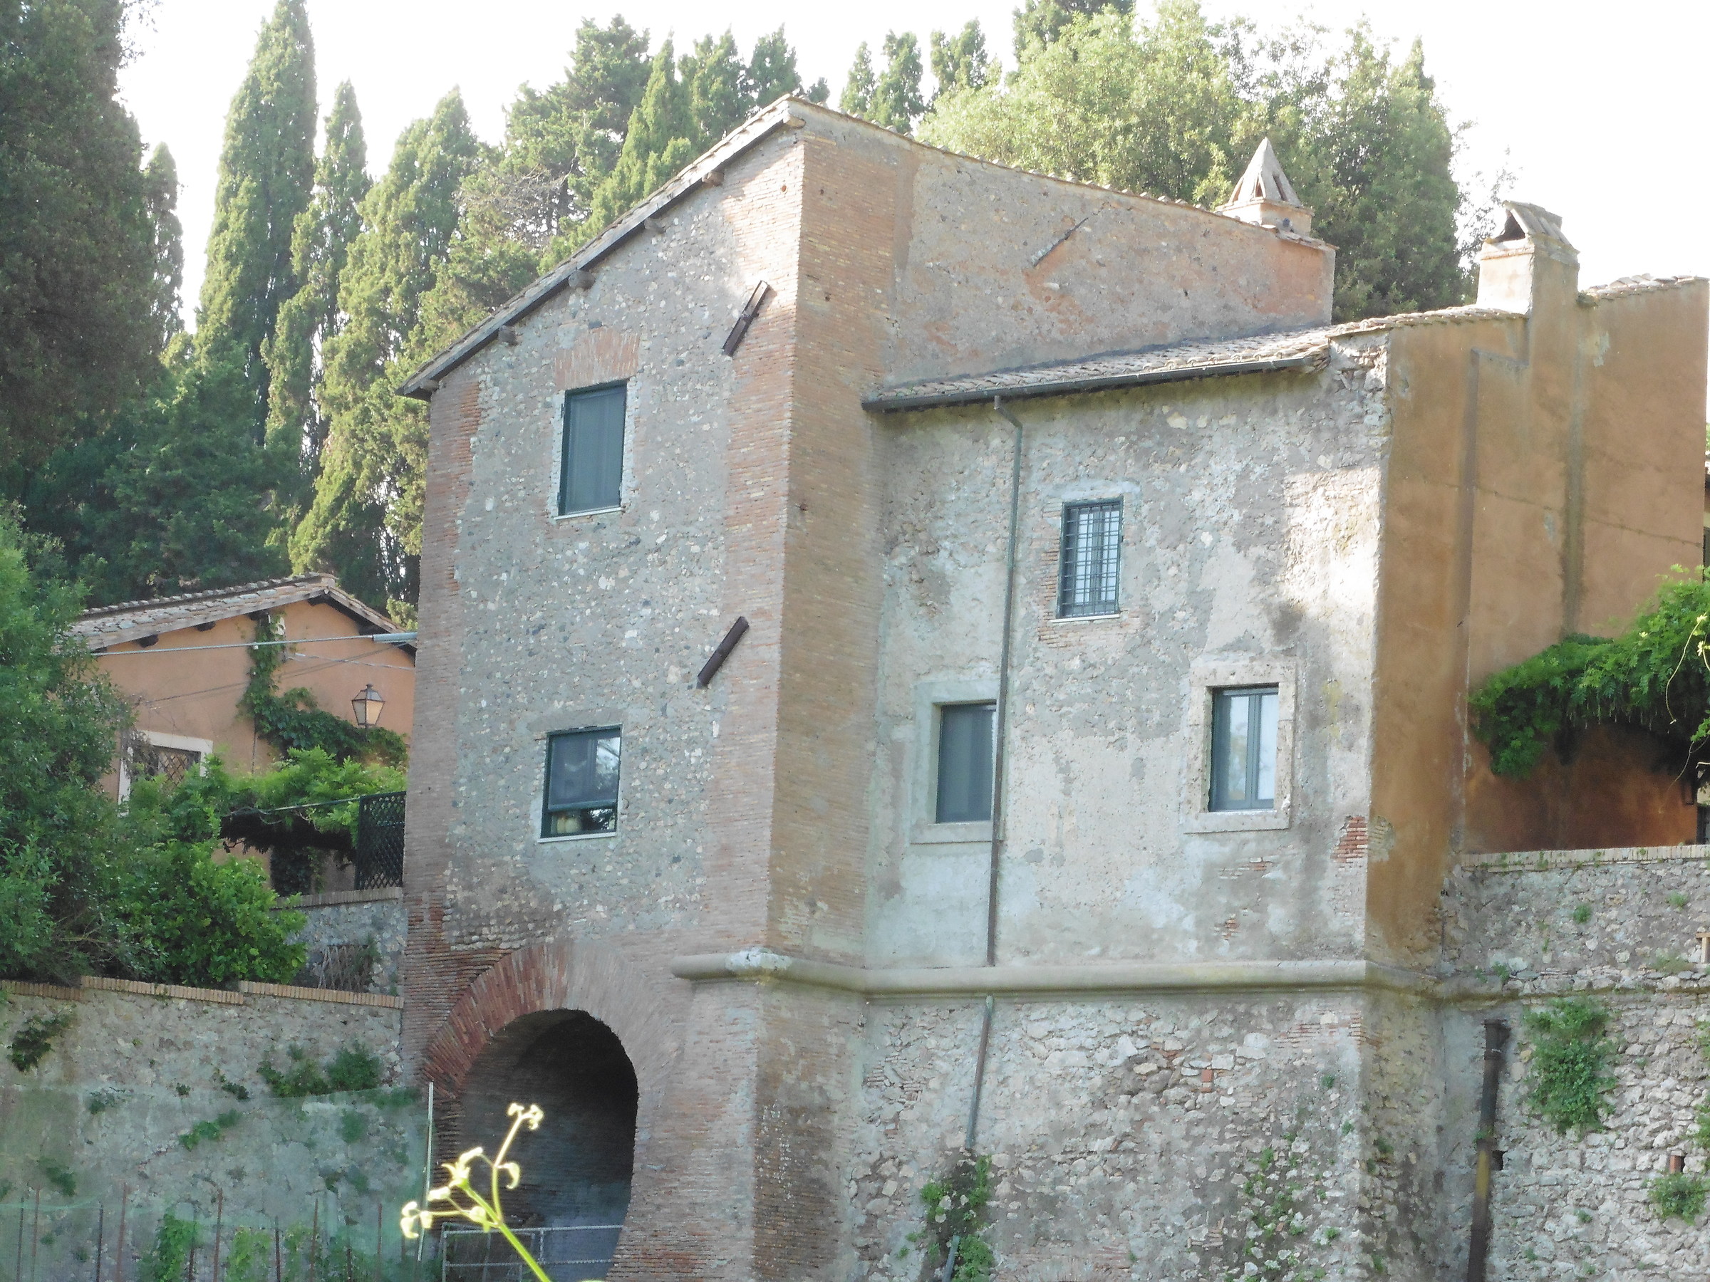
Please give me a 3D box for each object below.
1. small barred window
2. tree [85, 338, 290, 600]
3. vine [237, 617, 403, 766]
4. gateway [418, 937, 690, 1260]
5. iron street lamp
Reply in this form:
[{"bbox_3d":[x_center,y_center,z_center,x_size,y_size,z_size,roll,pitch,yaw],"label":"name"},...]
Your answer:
[{"bbox_3d":[2.451,-0.840,61.817,0.200,1.205,0.852,10,-11,-43],"label":"small barred window"},{"bbox_3d":[-10.025,-1.746,90.000,3.300,5.600,3.300,3,-8,0],"label":"tree"},{"bbox_3d":[-6.529,0.681,75.818,0.500,2.000,2.745,-4,-11,42],"label":"vine"},{"bbox_3d":[-2.936,5.162,65.303,1.000,3.852,4.992,9,-10,-37],"label":"gateway"},{"bbox_3d":[-6.132,0.809,76.000,0.310,0.530,0.310,-5,-11,44],"label":"iron street lamp"}]

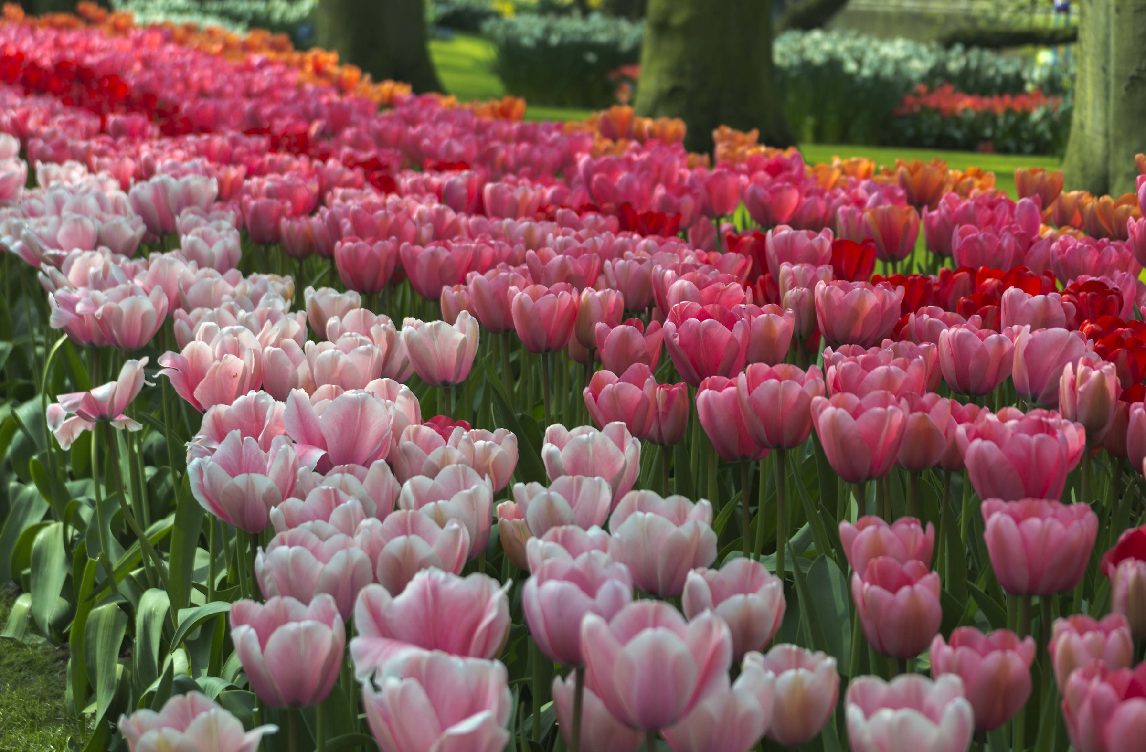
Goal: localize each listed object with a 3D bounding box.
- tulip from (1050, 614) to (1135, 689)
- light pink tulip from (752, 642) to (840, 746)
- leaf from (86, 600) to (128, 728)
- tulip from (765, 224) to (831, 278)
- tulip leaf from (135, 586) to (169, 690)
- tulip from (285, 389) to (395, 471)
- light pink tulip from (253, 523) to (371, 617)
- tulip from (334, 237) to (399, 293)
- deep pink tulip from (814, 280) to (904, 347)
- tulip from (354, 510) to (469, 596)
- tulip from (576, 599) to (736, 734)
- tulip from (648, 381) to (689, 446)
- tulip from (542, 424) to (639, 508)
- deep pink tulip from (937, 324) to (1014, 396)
[{"bbox_3d":[0.351,0.190,1.760,0.058,0.054,0.057,0,11,0],"label":"tulip"},{"bbox_3d":[0.159,0.230,1.860,0.065,0.069,0.065,0,11,0],"label":"light pink tulip"},{"bbox_3d":[-0.408,0.252,2.280,0.037,0.115,0.035,0,11,0],"label":"leaf"},{"bbox_3d":[0.263,-0.139,3.030,0.079,0.067,0.077,0,10,0],"label":"tulip"},{"bbox_3d":[-0.411,0.259,2.550,0.037,0.105,0.045,3,11,14],"label":"tulip leaf"},{"bbox_3d":[-0.184,0.044,2.050,0.086,0.060,0.077,0,10,0],"label":"tulip"},{"bbox_3d":[-0.168,0.129,1.690,0.076,0.060,0.074,0,10,0],"label":"light pink tulip"},{"bbox_3d":[-0.236,-0.127,2.980,0.074,0.060,0.071,0,11,0],"label":"tulip"},{"bbox_3d":[0.284,-0.062,2.590,0.089,0.061,0.084,0,10,0],"label":"deep pink tulip"},{"bbox_3d":[-0.122,0.141,1.980,0.087,0.069,0.085,0,11,0],"label":"tulip"},{"bbox_3d":[0.051,0.178,1.580,0.092,0.074,0.090,0,11,0],"label":"tulip"},{"bbox_3d":[0.095,0.037,2.560,0.042,0.064,0.042,0,10,0],"label":"tulip"},{"bbox_3d":[0.015,0.071,2.060,0.077,0.068,0.074,0,11,0],"label":"tulip"},{"bbox_3d":[0.384,-0.015,2.490,0.073,0.065,0.073,0,10,0],"label":"deep pink tulip"}]

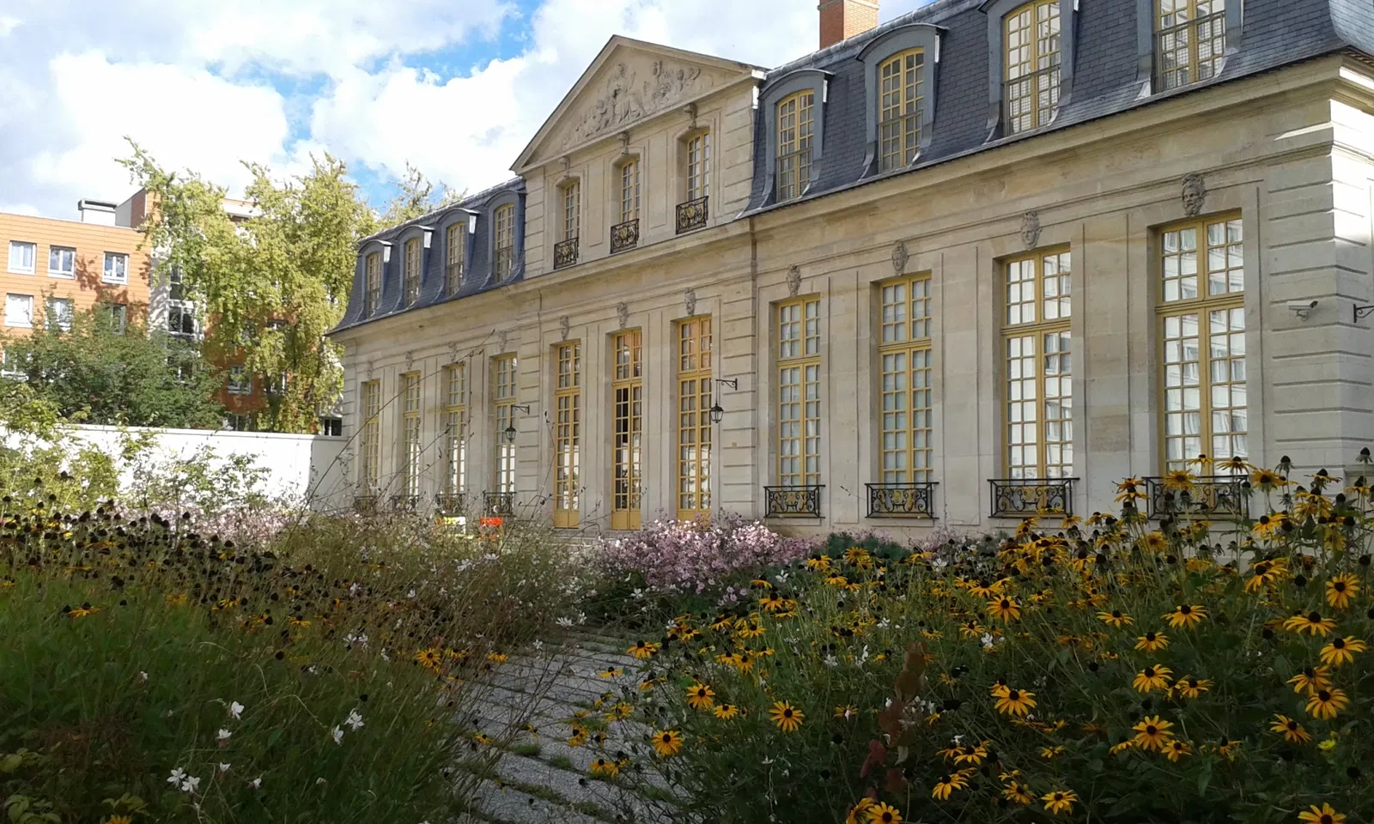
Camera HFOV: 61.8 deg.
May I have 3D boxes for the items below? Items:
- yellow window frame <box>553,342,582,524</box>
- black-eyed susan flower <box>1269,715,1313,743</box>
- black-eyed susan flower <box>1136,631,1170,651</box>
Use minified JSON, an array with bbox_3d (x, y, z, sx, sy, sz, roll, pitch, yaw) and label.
[{"bbox_3d":[-2.341,0.459,23.579,0.150,3.836,1.188,5,-7,-40],"label":"yellow window frame"},{"bbox_3d":[0.884,0.465,1.681,0.066,0.028,0.066,31,14,31],"label":"black-eyed susan flower"},{"bbox_3d":[0.892,0.441,2.200,0.063,0.025,0.063,-2,15,22],"label":"black-eyed susan flower"}]

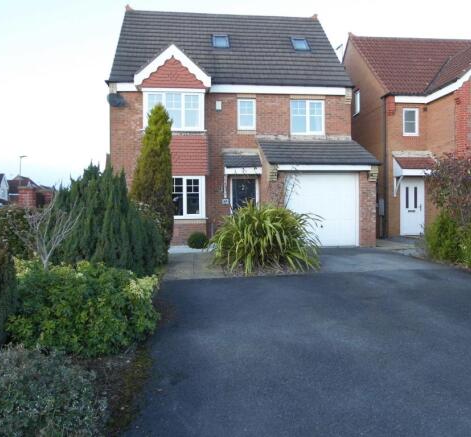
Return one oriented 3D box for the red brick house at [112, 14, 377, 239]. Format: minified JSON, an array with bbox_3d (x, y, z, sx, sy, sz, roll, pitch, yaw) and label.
[{"bbox_3d":[-0.321,-3.835,16.343,7.980,9.250,9.950,0,1,-6],"label":"red brick house"}]

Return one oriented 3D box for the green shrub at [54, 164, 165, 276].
[{"bbox_3d":[-2.562,-0.024,8.700,2.100,2.142,1.800,0,1,-6],"label":"green shrub"}]

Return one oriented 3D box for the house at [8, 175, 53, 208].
[{"bbox_3d":[-39.734,-4.213,82.000,10.000,8.519,9.000,-1,1,-14],"label":"house"}]

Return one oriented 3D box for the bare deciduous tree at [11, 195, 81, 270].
[{"bbox_3d":[-2.888,0.407,6.400,1.000,1.514,0.900,0,1,-6],"label":"bare deciduous tree"}]

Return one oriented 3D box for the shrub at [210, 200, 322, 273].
[{"bbox_3d":[0.577,0.346,9.000,2.250,1.334,2.000,0,1,-6],"label":"shrub"}]

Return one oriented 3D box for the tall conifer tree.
[{"bbox_3d":[-2.090,-0.955,10.600,1.100,3.806,1.100,0,1,-6],"label":"tall conifer tree"}]

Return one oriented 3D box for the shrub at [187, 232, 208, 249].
[{"bbox_3d":[-1.101,0.626,12.200,0.610,0.470,0.610,0,1,-6],"label":"shrub"}]

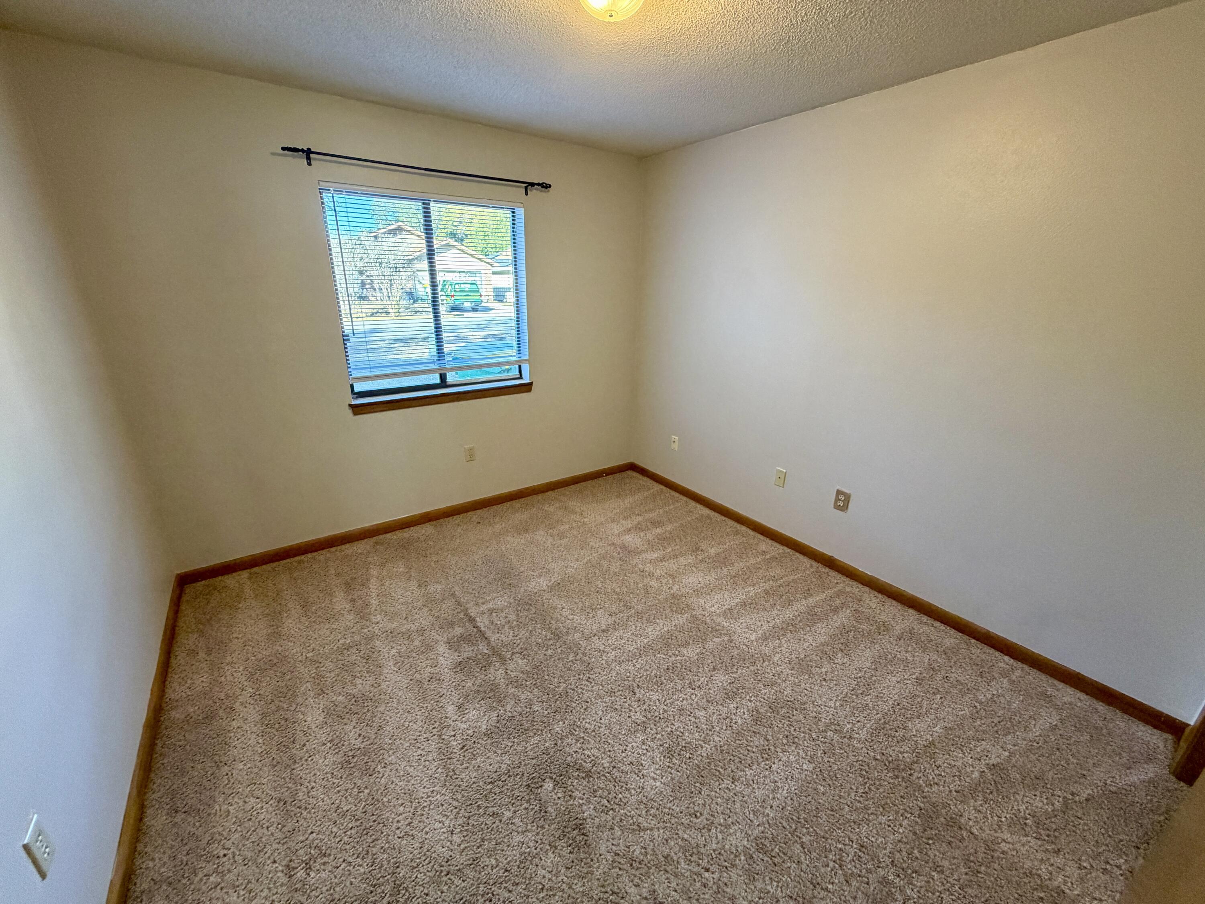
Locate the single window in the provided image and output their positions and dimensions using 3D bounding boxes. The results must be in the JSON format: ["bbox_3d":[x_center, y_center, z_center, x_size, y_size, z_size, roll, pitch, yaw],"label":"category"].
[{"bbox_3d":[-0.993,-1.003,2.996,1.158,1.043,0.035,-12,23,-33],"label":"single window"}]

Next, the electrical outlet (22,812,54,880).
[{"bbox_3d":[-1.172,0.825,1.018,0.008,0.115,0.070,-12,23,-33],"label":"electrical outlet"}]

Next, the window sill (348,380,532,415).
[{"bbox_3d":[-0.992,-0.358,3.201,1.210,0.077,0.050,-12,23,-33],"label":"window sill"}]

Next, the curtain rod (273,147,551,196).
[{"bbox_3d":[-0.943,-1.563,2.749,1.468,0.075,0.096,-12,23,-33],"label":"curtain rod"}]

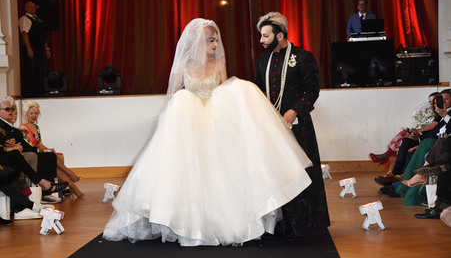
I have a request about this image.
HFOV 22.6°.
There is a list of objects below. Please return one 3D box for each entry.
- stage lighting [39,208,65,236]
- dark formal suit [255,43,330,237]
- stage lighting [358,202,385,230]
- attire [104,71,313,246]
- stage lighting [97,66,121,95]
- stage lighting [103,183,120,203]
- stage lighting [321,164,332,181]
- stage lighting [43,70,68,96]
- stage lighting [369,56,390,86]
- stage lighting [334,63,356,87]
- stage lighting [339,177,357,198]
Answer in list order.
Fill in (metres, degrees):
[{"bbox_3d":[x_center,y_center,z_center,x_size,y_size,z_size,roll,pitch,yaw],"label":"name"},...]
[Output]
[{"bbox_3d":[-1.535,0.809,9.980,0.210,0.237,0.205,-1,1,2],"label":"stage lighting"},{"bbox_3d":[0.570,0.095,9.450,0.580,1.570,0.560,-1,1,24],"label":"dark formal suit"},{"bbox_3d":[1.269,0.739,9.740,0.210,0.237,0.205,-1,1,2],"label":"stage lighting"},{"bbox_3d":[-0.134,0.194,9.400,1.700,1.410,1.200,-1,1,4],"label":"attire"},{"bbox_3d":[-2.025,-0.847,19.750,0.410,0.490,0.360,-1,1,2],"label":"stage lighting"},{"bbox_3d":[-1.373,0.765,13.600,0.210,0.237,0.205,-1,1,2],"label":"stage lighting"},{"bbox_3d":[1.531,0.650,17.200,0.210,0.237,0.205,-1,1,2],"label":"stage lighting"},{"bbox_3d":[-2.979,-0.808,19.800,0.410,0.450,0.360,-1,1,2],"label":"stage lighting"},{"bbox_3d":[2.679,-0.973,19.600,0.370,0.480,0.340,-1,1,33],"label":"stage lighting"},{"bbox_3d":[2.096,-0.937,19.600,0.350,0.440,0.370,-2,1,-24],"label":"stage lighting"},{"bbox_3d":[1.462,0.693,13.450,0.210,0.237,0.205,-1,1,2],"label":"stage lighting"}]

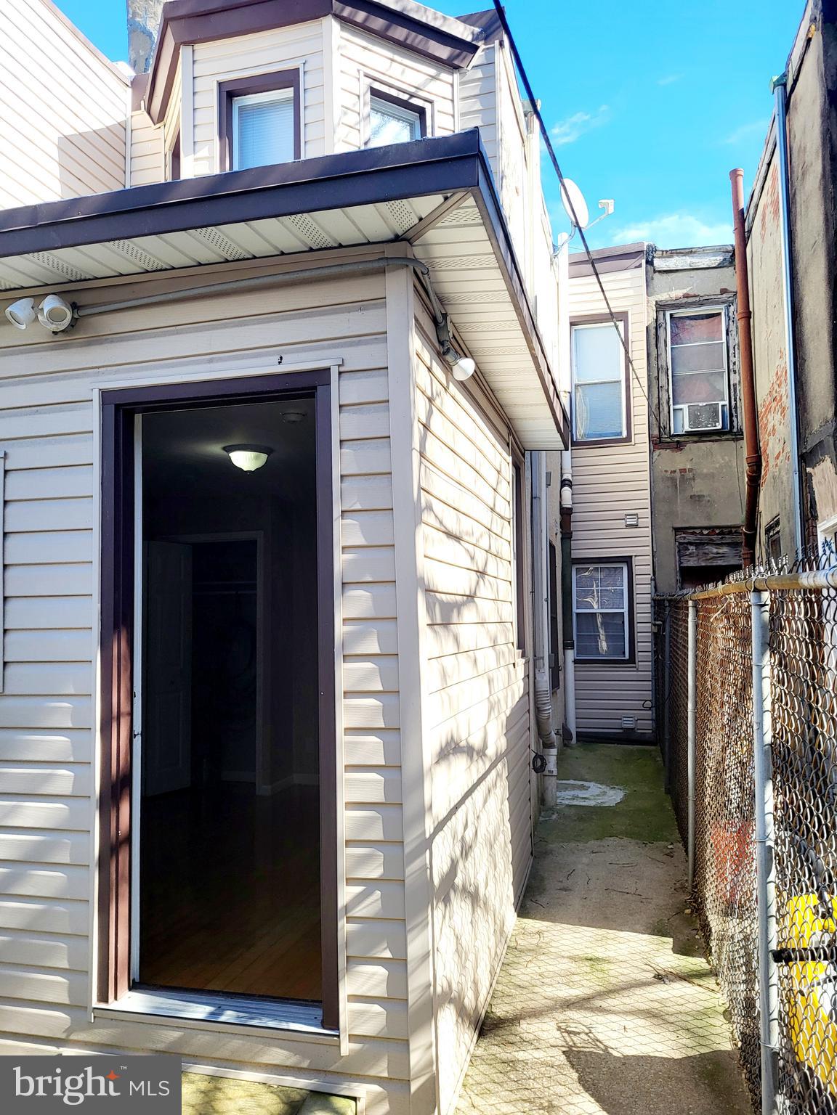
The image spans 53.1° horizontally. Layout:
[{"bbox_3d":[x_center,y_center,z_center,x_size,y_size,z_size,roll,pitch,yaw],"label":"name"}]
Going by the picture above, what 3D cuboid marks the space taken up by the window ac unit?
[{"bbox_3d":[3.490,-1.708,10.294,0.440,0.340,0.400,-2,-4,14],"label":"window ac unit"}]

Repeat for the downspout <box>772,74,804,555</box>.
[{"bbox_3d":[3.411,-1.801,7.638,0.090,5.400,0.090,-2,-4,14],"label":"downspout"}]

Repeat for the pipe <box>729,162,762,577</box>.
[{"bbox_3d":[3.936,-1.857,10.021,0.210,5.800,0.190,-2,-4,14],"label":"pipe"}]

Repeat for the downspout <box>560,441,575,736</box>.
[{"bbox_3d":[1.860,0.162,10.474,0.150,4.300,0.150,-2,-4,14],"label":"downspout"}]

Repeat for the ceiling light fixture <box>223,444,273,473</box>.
[{"bbox_3d":[-1.081,-0.614,5.360,0.340,0.150,0.340,-1,-4,0],"label":"ceiling light fixture"}]

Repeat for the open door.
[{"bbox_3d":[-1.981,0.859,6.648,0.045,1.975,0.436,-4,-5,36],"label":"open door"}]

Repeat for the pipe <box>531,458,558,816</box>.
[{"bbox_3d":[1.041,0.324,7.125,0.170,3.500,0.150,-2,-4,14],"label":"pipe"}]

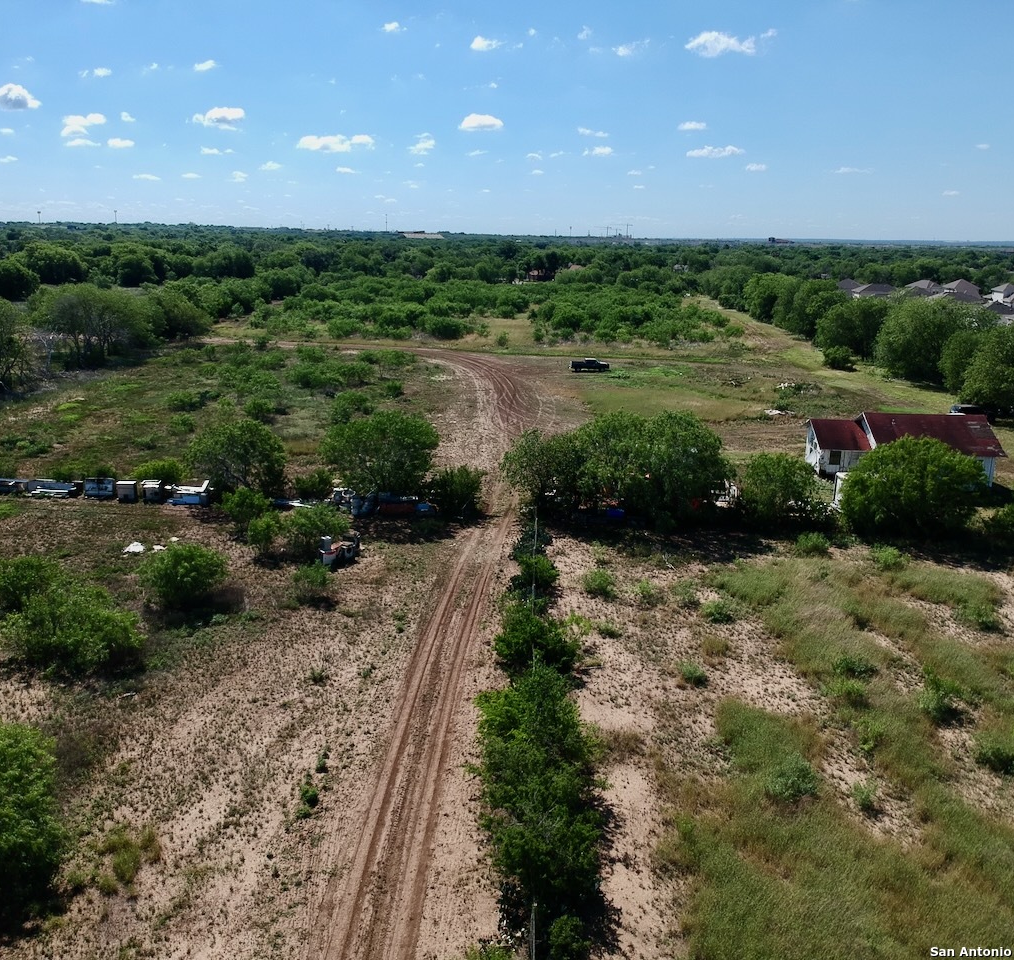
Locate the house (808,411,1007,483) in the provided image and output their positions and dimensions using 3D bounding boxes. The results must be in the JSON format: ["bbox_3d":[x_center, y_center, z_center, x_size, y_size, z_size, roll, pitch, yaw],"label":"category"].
[{"bbox_3d":[31.866,-3.129,76.209,13.700,4.800,10.000,2,15,5],"label":"house"}]

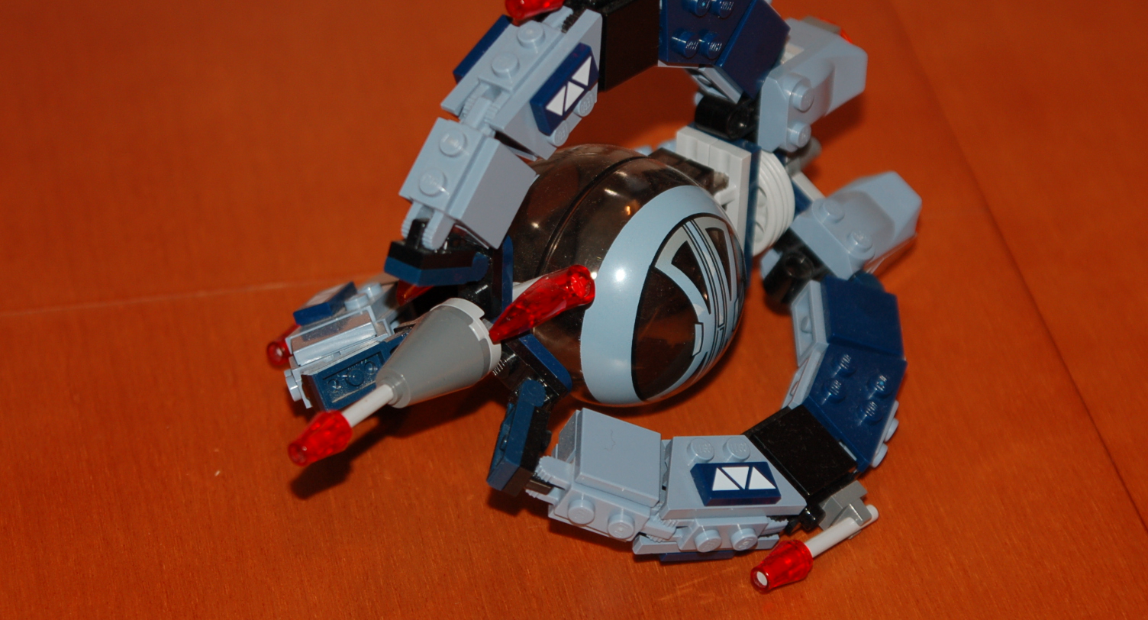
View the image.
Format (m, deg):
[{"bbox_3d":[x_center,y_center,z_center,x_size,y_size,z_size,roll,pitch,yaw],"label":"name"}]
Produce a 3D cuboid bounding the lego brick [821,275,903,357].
[{"bbox_3d":[0.057,0.002,0.866,0.016,0.004,0.016,16,46,-21],"label":"lego brick"}]

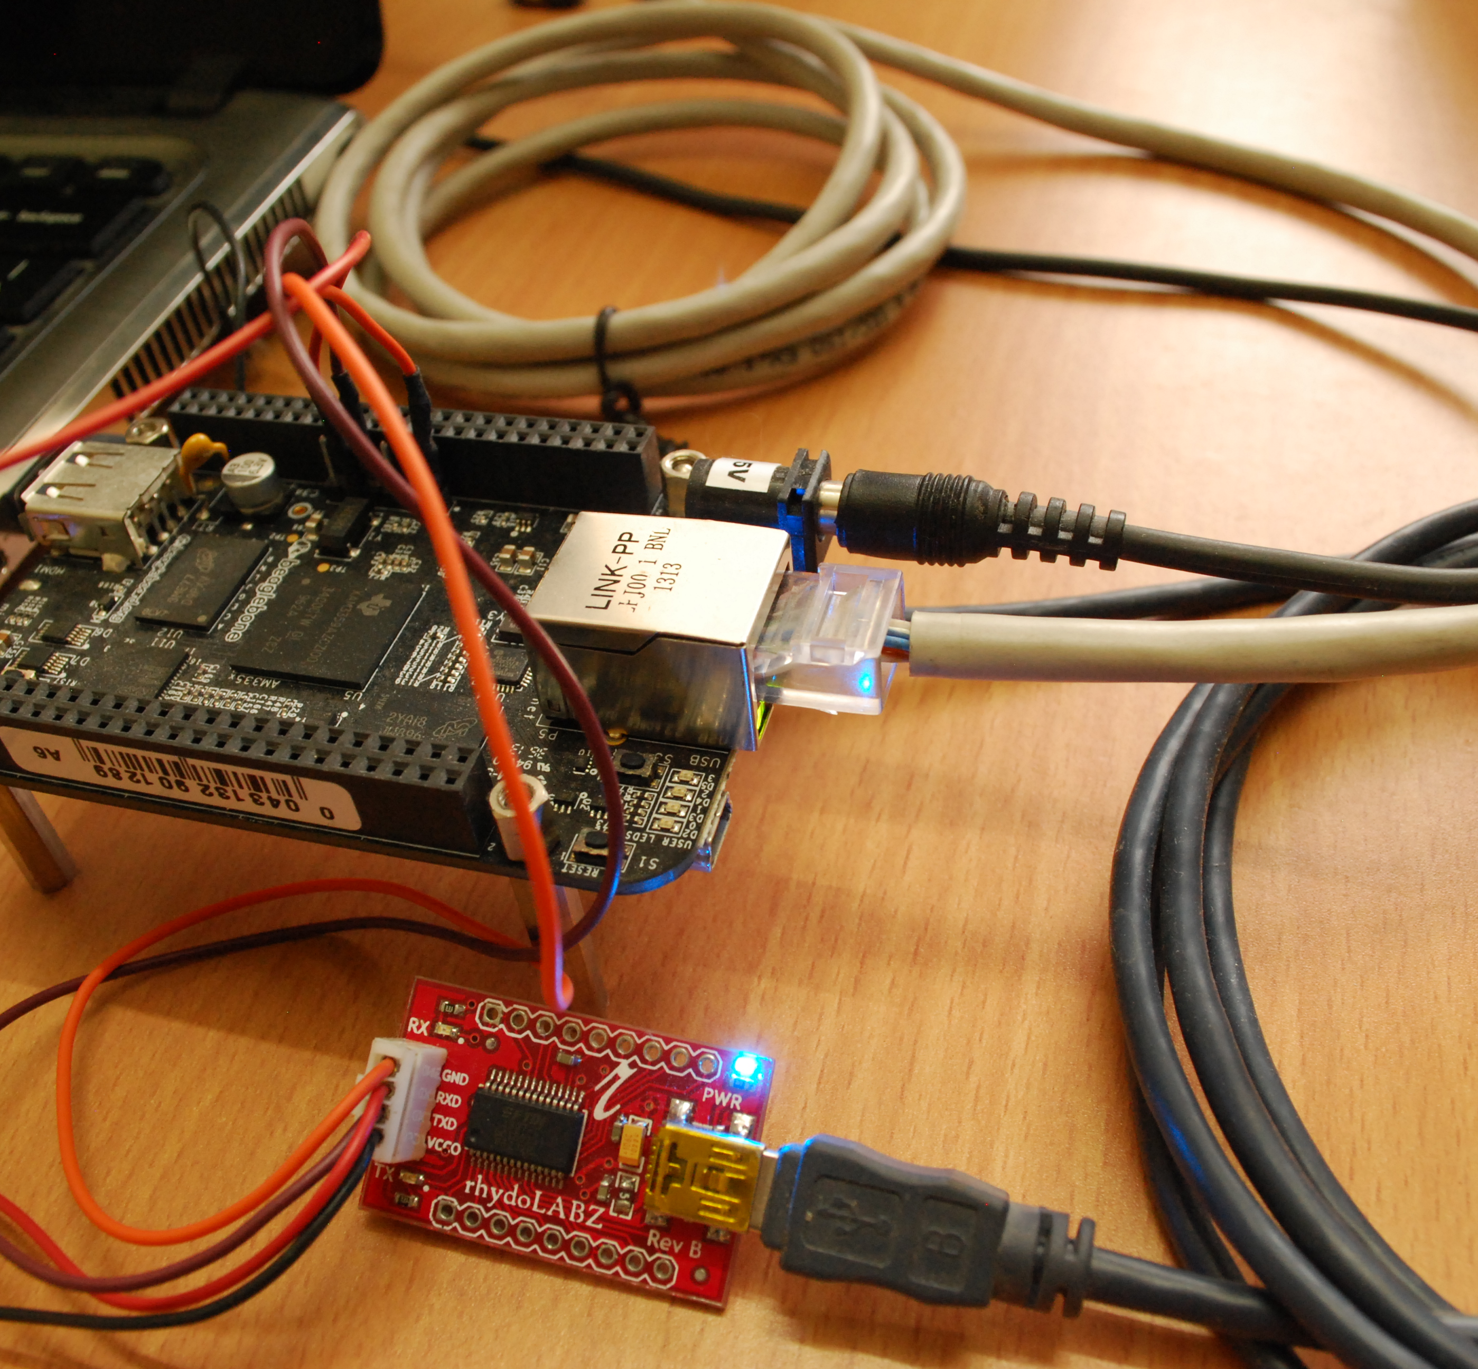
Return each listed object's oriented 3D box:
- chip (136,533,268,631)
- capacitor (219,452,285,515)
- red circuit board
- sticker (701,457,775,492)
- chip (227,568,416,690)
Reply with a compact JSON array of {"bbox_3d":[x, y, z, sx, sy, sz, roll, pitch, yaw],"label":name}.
[{"bbox_3d":[-0.058,-0.011,0.168,0.009,0.001,0.014,8,47,16],"label":"chip"},{"bbox_3d":[-0.055,-0.023,0.176,0.006,0.005,0.006,8,47,16],"label":"capacitor"},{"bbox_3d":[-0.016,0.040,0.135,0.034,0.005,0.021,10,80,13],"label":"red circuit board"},{"bbox_3d":[0.001,-0.022,0.156,0.006,0.001,0.005,8,47,16],"label":"sticker"},{"bbox_3d":[-0.043,-0.006,0.161,0.015,0.001,0.015,8,47,16],"label":"chip"}]

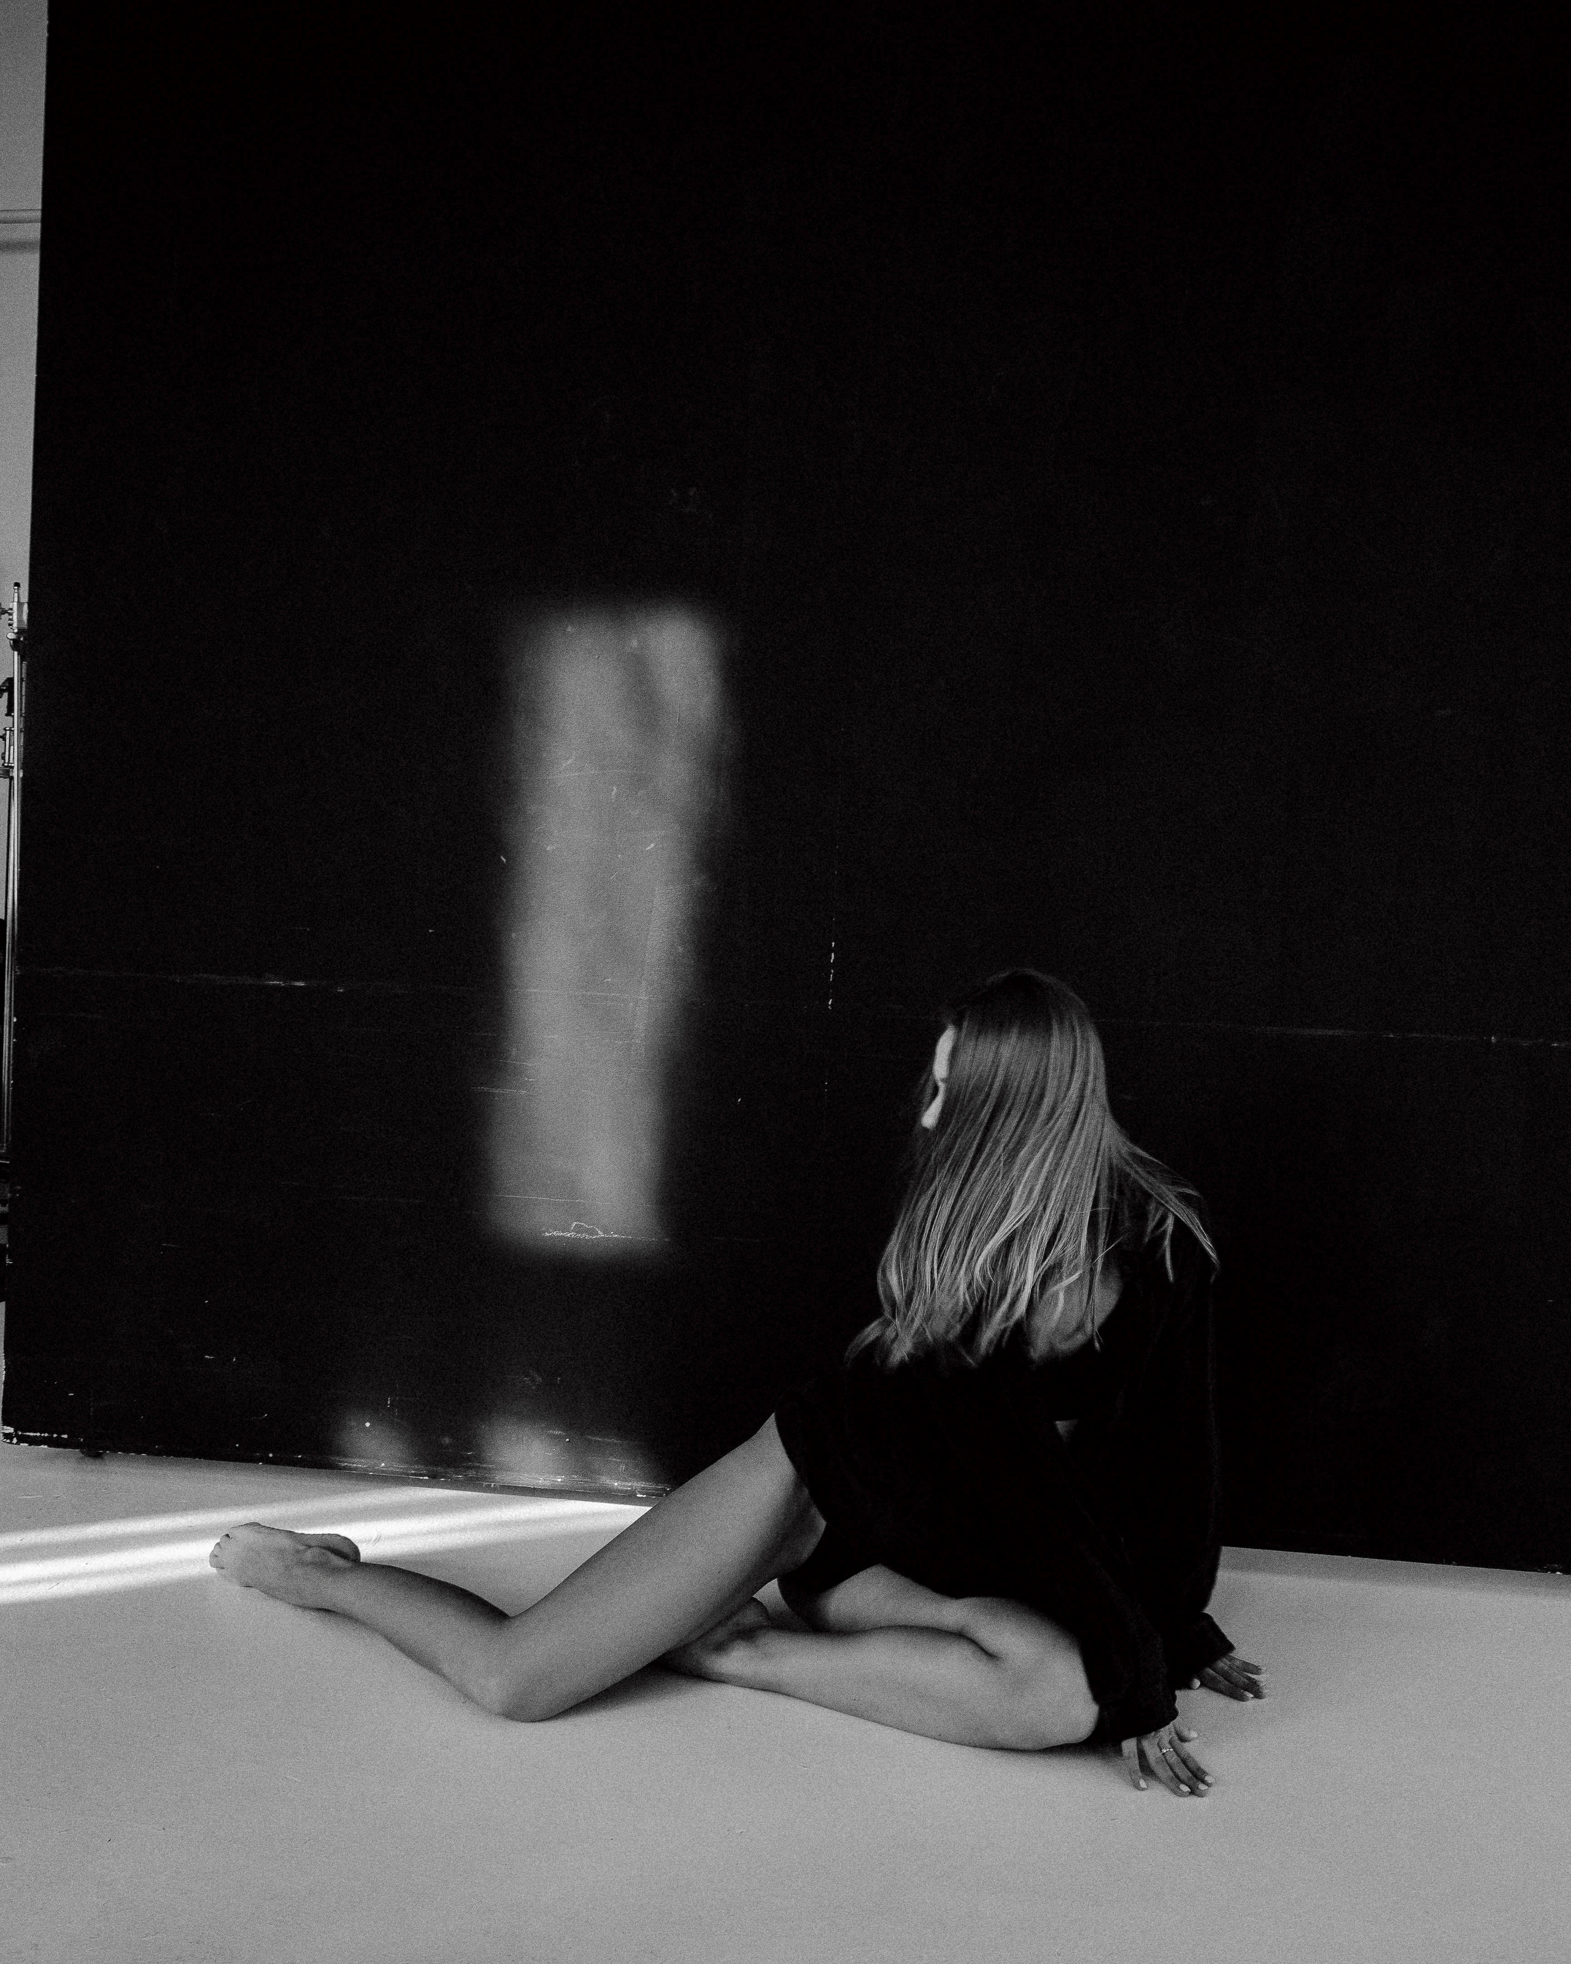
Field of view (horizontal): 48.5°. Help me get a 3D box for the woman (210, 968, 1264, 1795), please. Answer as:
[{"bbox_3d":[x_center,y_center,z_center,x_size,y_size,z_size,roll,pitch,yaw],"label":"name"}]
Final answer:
[{"bbox_3d":[-0.050,0.380,1.970,1.193,0.810,0.697,2,1,-12],"label":"woman"}]

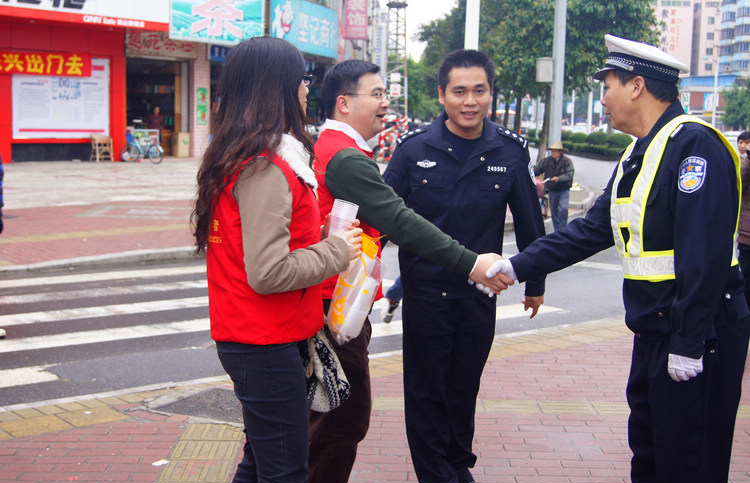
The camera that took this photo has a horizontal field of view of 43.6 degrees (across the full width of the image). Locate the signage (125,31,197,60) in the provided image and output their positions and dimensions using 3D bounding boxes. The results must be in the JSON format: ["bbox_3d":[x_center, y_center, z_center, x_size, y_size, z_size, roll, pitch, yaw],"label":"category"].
[{"bbox_3d":[-6.039,-5.600,26.500,2.250,0.900,0.150,-6,10,-42],"label":"signage"}]

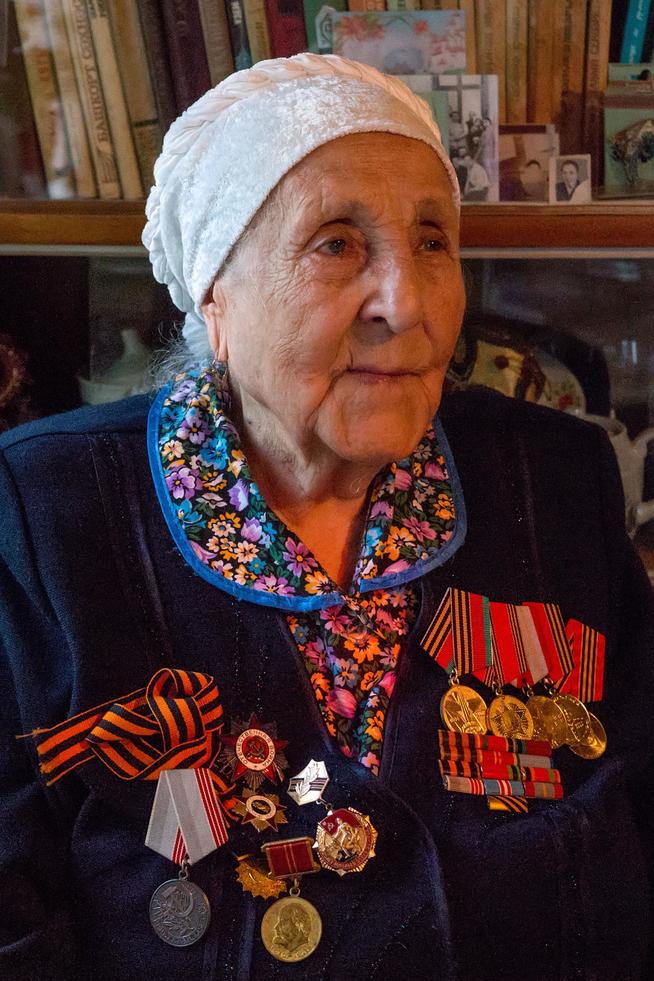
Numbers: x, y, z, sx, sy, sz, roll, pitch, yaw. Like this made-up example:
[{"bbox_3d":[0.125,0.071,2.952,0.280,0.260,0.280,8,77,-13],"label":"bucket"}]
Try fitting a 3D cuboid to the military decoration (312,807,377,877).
[{"bbox_3d":[0.009,0.177,0.550,0.033,0.034,0.006,-25,2,-24],"label":"military decoration"}]

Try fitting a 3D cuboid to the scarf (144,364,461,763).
[{"bbox_3d":[-0.013,0.045,0.640,0.185,0.215,0.140,-5,10,-28],"label":"scarf"}]

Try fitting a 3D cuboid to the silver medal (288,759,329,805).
[{"bbox_3d":[-0.009,0.152,0.568,0.025,0.021,0.005,-25,0,-25],"label":"silver medal"}]

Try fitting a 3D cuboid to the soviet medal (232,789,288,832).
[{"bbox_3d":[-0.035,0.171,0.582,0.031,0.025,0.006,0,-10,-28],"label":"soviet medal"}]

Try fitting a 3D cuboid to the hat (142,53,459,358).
[{"bbox_3d":[-0.016,-0.172,0.675,0.175,0.175,0.215,-5,10,-30],"label":"hat"}]

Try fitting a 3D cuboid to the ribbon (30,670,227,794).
[{"bbox_3d":[-0.105,0.128,0.575,0.112,0.066,0.025,0,-8,-17],"label":"ribbon"}]

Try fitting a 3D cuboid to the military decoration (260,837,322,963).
[{"bbox_3d":[-0.018,0.206,0.548,0.034,0.062,0.006,2,-6,-23],"label":"military decoration"}]

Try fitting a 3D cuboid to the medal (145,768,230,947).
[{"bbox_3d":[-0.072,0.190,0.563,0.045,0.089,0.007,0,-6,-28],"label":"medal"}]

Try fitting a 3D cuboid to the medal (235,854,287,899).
[{"bbox_3d":[-0.033,0.198,0.558,0.028,0.026,0.006,0,-8,-25],"label":"medal"}]

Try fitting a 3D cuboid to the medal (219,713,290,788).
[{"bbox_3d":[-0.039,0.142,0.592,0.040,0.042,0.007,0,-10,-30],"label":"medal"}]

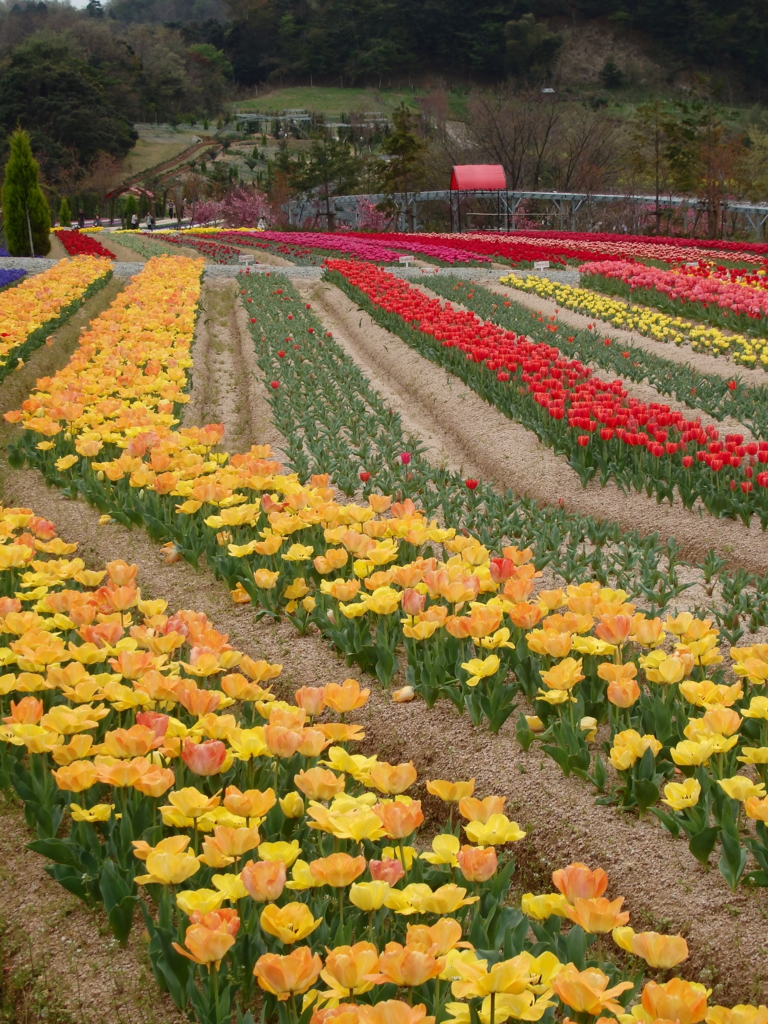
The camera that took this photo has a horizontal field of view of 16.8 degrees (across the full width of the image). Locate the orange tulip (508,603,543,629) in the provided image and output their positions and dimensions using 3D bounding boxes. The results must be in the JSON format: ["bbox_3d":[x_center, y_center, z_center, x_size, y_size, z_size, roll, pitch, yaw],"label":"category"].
[{"bbox_3d":[0.397,0.290,7.300,0.090,0.073,0.087,-1,7,3],"label":"orange tulip"}]

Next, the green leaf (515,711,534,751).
[{"bbox_3d":[0.363,0.562,6.650,0.049,0.100,0.040,-1,7,3],"label":"green leaf"}]

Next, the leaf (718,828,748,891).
[{"bbox_3d":[0.718,0.714,5.350,0.058,0.125,0.050,0,7,8],"label":"leaf"}]

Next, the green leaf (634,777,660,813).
[{"bbox_3d":[0.602,0.650,5.950,0.057,0.080,0.045,-1,7,6],"label":"green leaf"}]

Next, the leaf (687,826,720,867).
[{"bbox_3d":[0.676,0.708,5.500,0.061,0.085,0.045,0,7,7],"label":"leaf"}]

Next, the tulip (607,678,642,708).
[{"bbox_3d":[0.581,0.438,6.300,0.077,0.068,0.075,-1,7,5],"label":"tulip"}]

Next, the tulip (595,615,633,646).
[{"bbox_3d":[0.617,0.319,7.000,0.094,0.078,0.091,-1,7,5],"label":"tulip"}]

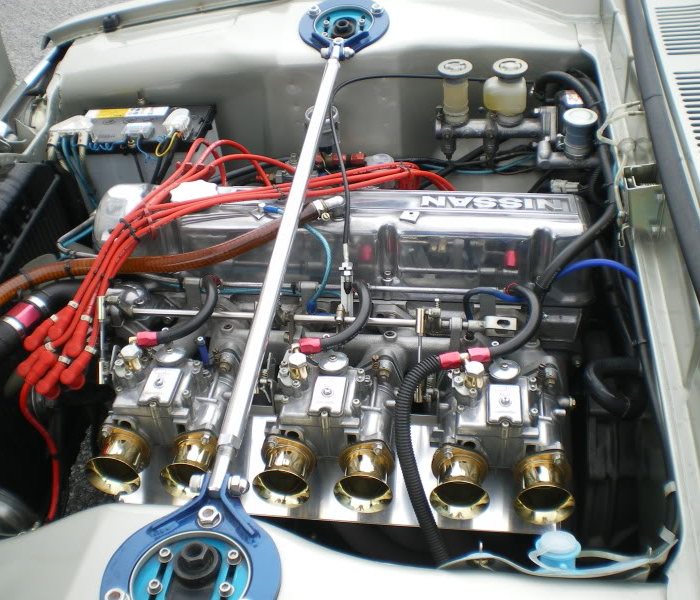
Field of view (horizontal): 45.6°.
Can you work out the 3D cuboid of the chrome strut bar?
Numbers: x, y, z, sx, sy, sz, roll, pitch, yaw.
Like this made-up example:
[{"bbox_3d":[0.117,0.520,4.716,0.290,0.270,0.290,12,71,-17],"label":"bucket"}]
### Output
[{"bbox_3d":[-0.074,-0.121,1.081,0.027,0.027,0.853,2,45,8],"label":"chrome strut bar"}]

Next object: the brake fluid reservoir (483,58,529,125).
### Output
[{"bbox_3d":[0.242,-0.318,1.286,0.065,0.095,0.054,2,45,9],"label":"brake fluid reservoir"}]

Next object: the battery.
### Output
[{"bbox_3d":[-0.358,-0.233,1.492,0.240,0.180,0.119,2,45,9],"label":"battery"}]

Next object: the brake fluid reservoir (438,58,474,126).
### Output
[{"bbox_3d":[0.165,-0.320,1.298,0.051,0.096,0.051,2,45,9],"label":"brake fluid reservoir"}]

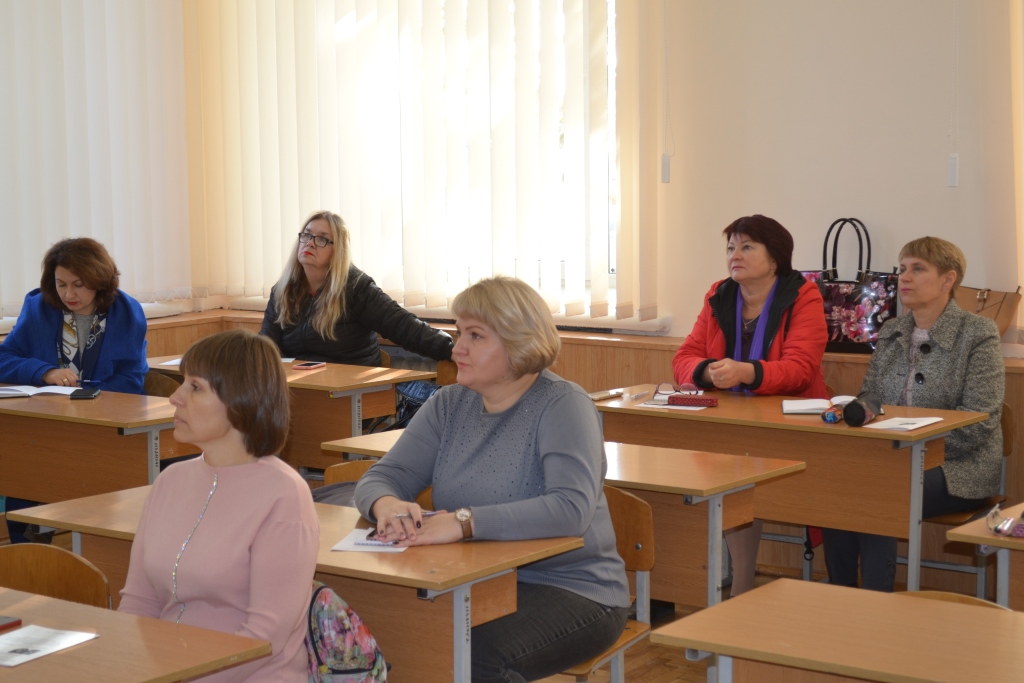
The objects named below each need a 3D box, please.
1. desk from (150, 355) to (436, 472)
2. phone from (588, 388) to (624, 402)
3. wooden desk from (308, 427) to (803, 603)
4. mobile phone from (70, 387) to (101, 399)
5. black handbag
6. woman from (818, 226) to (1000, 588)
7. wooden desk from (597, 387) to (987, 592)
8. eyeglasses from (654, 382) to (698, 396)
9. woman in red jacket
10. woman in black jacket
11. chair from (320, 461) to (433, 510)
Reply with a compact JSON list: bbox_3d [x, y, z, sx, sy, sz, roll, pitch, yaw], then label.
[{"bbox_3d":[-0.851,0.491,5.936,1.200,0.770,0.500,4,7,39],"label":"desk"},{"bbox_3d":[0.274,0.166,5.309,0.075,0.012,0.155,4,7,38],"label":"phone"},{"bbox_3d":[0.107,0.650,4.435,1.200,0.725,0.500,4,7,37],"label":"wooden desk"},{"bbox_3d":[-1.415,0.175,5.660,0.077,0.013,0.155,-1,5,-7],"label":"mobile phone"},{"bbox_3d":[1.178,-0.191,6.007,0.360,0.485,0.150,4,7,38],"label":"black handbag"},{"bbox_3d":[1.210,0.314,5.115,0.540,1.260,0.760,4,7,38],"label":"woman"},{"bbox_3d":[0.736,0.572,5.064,1.200,0.760,0.500,4,7,38],"label":"wooden desk"},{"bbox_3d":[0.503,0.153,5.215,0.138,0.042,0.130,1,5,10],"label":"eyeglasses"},{"bbox_3d":[0.805,0.242,5.601,0.550,1.320,0.700,4,7,38],"label":"woman in red jacket"},{"bbox_3d":[-0.613,0.182,6.282,0.820,1.330,0.700,3,6,34],"label":"woman in black jacket"},{"bbox_3d":[-0.435,0.664,4.170,0.390,0.750,0.460,3,6,35],"label":"chair"}]

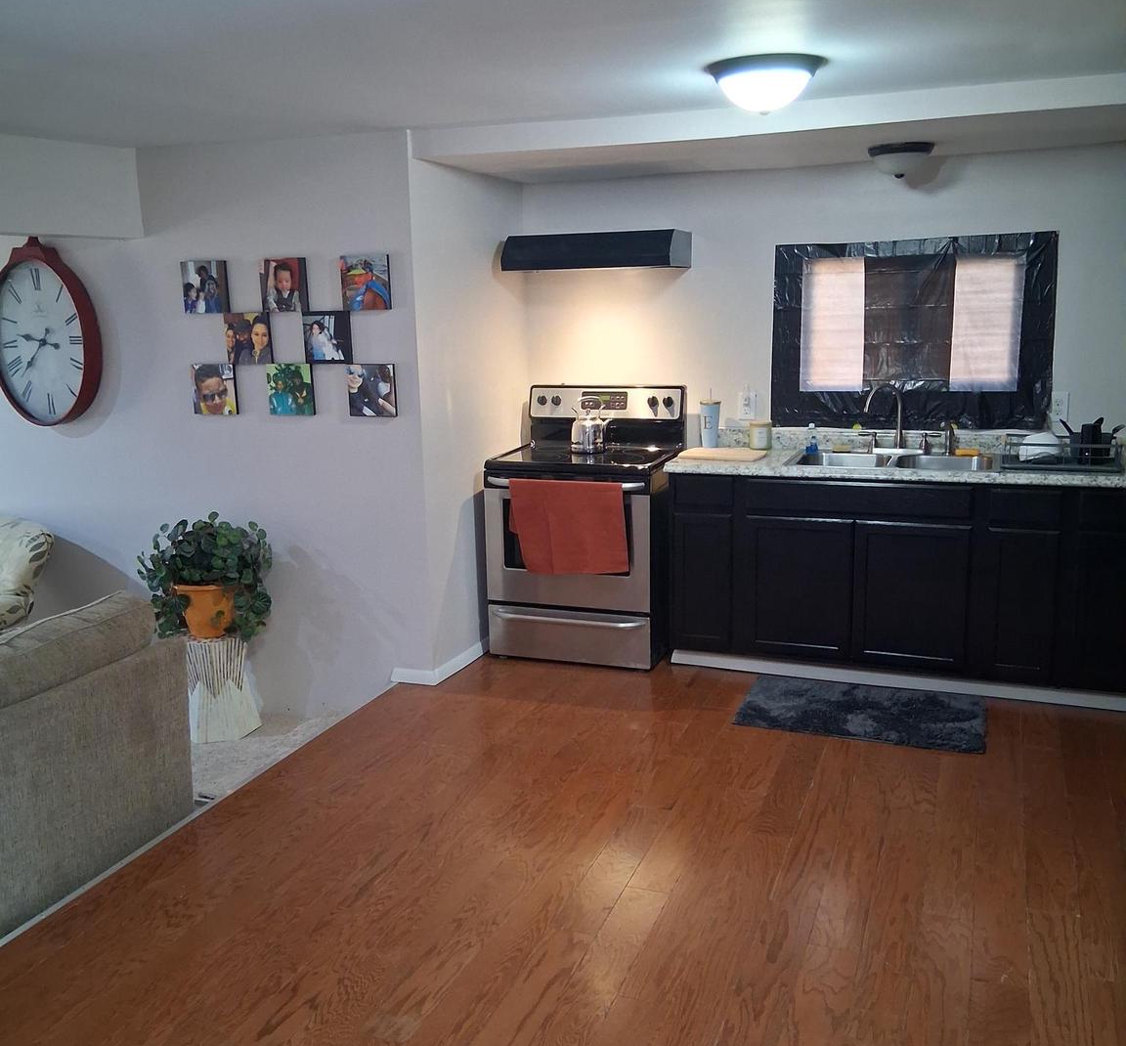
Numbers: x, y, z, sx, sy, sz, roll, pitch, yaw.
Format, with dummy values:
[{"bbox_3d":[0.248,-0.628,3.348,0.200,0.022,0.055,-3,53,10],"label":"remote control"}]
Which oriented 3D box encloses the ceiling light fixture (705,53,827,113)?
[{"bbox_3d":[0.595,-1.262,3.294,0.352,0.133,0.352,3,12,20],"label":"ceiling light fixture"}]

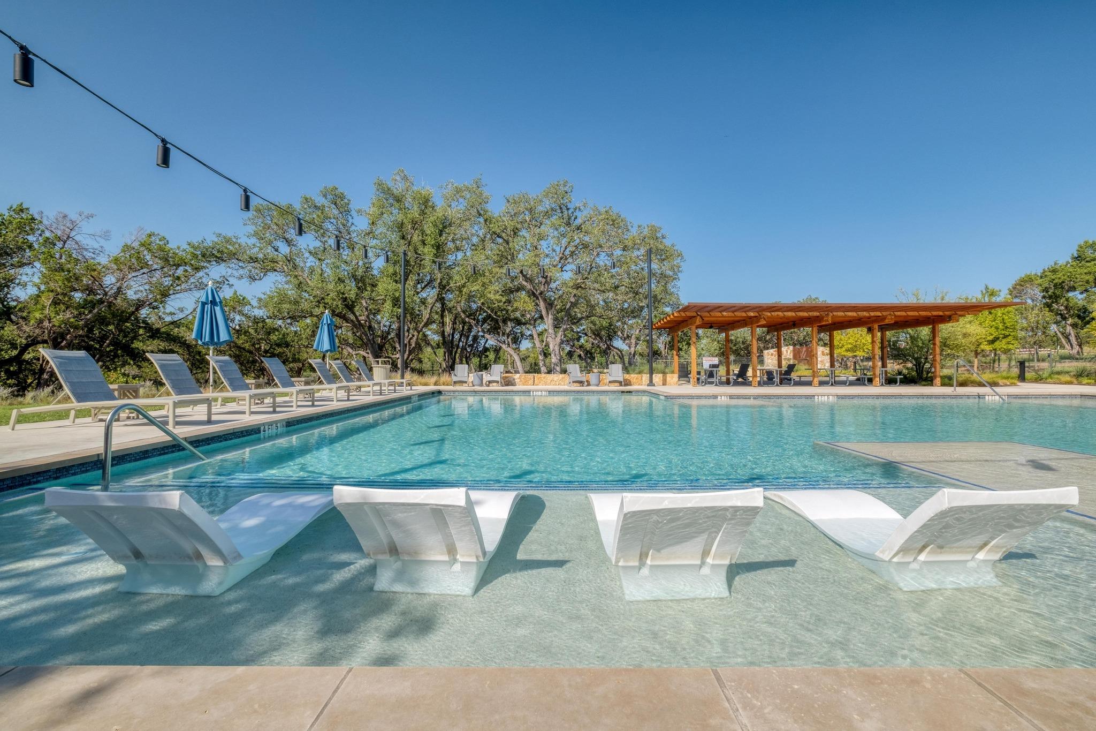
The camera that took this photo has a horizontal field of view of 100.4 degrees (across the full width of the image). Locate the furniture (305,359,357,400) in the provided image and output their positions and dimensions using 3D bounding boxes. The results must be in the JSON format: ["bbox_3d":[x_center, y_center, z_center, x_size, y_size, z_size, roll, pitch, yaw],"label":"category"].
[{"bbox_3d":[-6.159,0.377,13.743,2.075,1.071,0.747,0,0,-1],"label":"furniture"}]

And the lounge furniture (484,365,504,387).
[{"bbox_3d":[-2.388,0.435,20.148,0.800,0.970,0.860,0,0,13],"label":"lounge furniture"}]

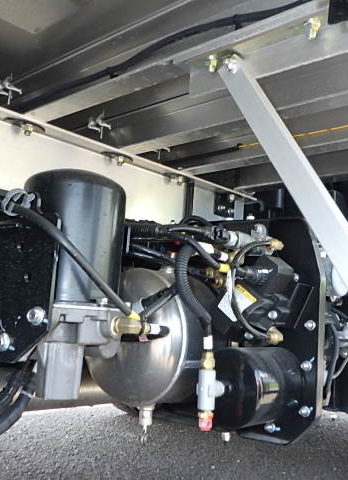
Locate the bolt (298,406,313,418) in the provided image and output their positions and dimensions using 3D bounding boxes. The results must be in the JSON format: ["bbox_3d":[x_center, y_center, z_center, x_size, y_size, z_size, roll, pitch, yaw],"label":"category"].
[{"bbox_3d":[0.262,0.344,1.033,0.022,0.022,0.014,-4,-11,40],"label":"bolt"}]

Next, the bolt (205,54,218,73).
[{"bbox_3d":[0.061,-0.283,0.830,0.018,0.025,0.018,-4,-11,42],"label":"bolt"}]

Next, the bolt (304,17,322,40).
[{"bbox_3d":[0.195,-0.294,0.720,0.019,0.028,0.019,-4,-11,42],"label":"bolt"}]

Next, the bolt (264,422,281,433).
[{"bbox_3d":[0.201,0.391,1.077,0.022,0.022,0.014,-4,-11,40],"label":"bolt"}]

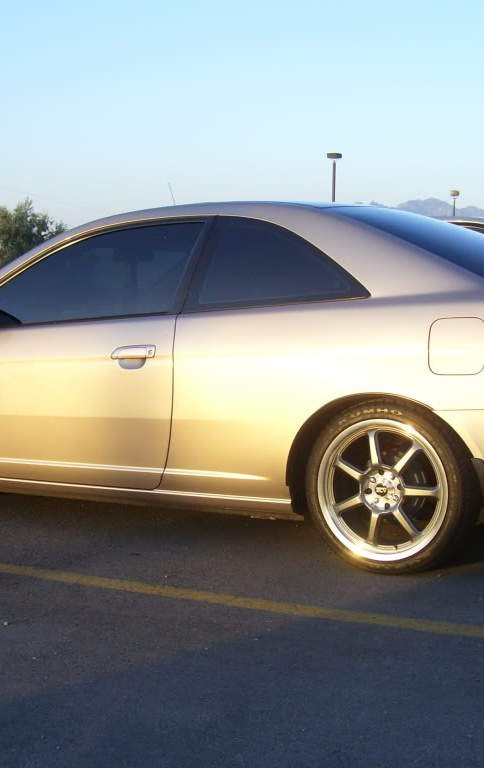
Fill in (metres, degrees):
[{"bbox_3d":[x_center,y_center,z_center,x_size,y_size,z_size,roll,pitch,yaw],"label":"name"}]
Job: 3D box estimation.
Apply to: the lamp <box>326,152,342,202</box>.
[{"bbox_3d":[4.342,-7.103,51.299,0.600,7.300,0.600,1,5,20],"label":"lamp"}]

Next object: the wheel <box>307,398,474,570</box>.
[{"bbox_3d":[0.510,0.341,3.679,0.598,0.598,0.210,2,6,32],"label":"wheel"}]

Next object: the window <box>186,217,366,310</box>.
[{"bbox_3d":[0.150,-0.446,3.900,0.760,0.400,0.070,2,-18,32],"label":"window"}]

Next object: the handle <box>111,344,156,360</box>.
[{"bbox_3d":[-0.411,-0.118,4.092,0.215,0.060,0.050,2,6,32],"label":"handle"}]

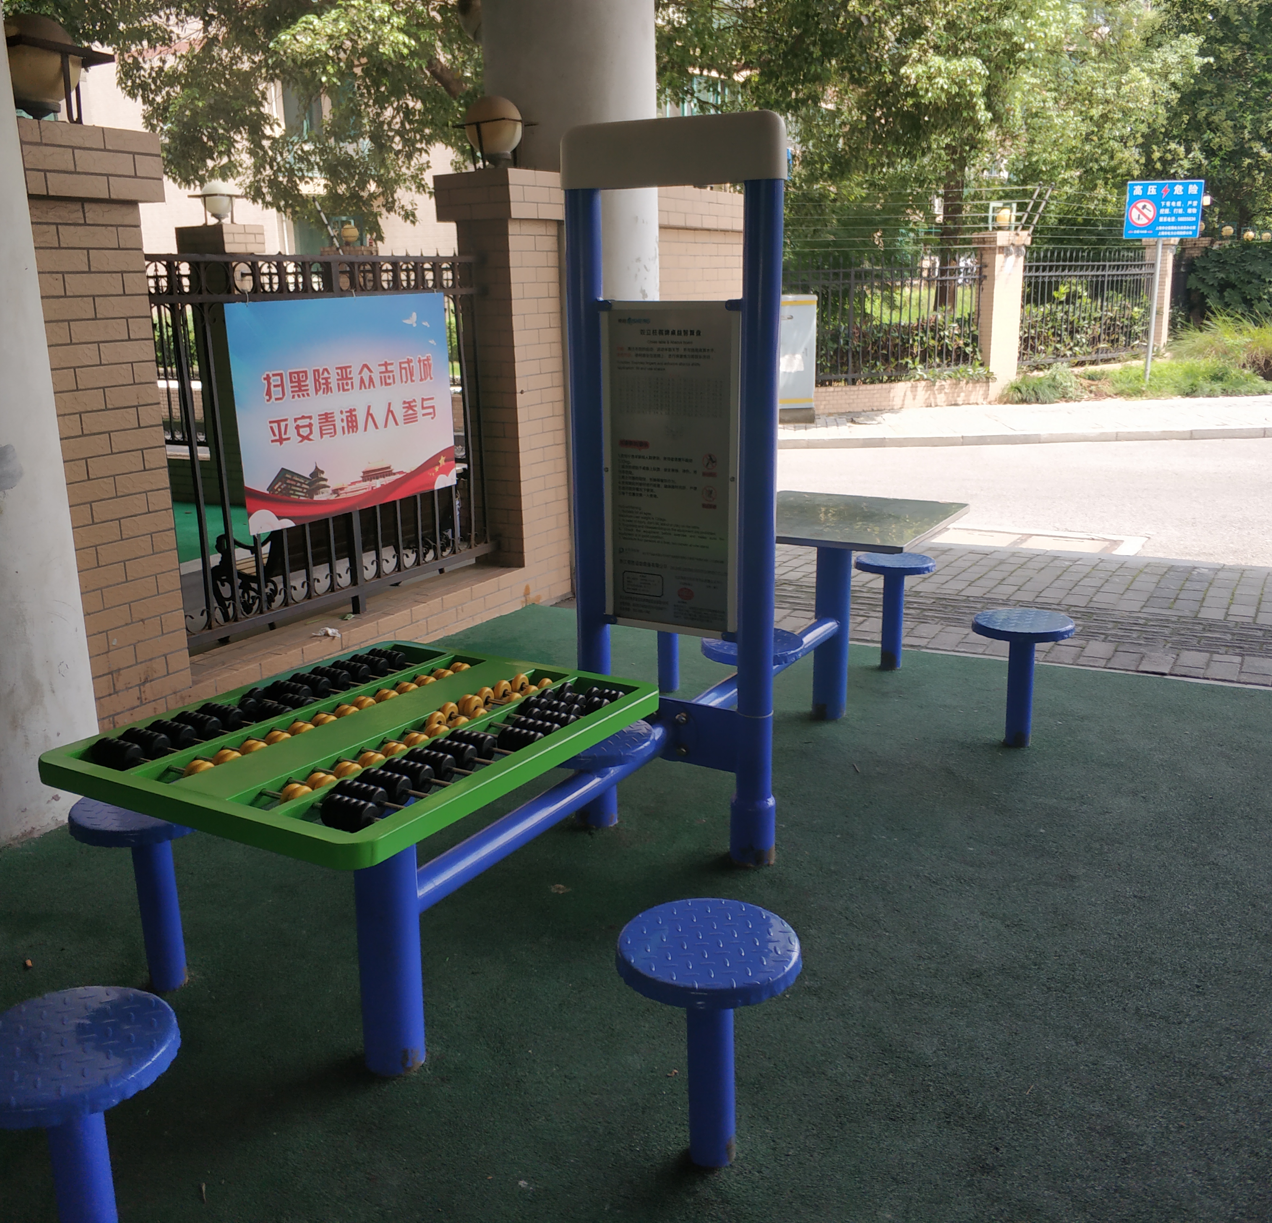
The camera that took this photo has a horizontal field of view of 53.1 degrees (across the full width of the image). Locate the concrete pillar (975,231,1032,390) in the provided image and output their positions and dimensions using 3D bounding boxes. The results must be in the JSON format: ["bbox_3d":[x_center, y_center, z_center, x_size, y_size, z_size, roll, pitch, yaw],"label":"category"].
[{"bbox_3d":[4.160,-3.383,14.600,0.480,1.850,0.420,-8,16,-23],"label":"concrete pillar"}]

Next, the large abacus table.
[{"bbox_3d":[-0.479,0.536,2.413,0.748,0.700,0.845,8,17,32],"label":"large abacus table"}]

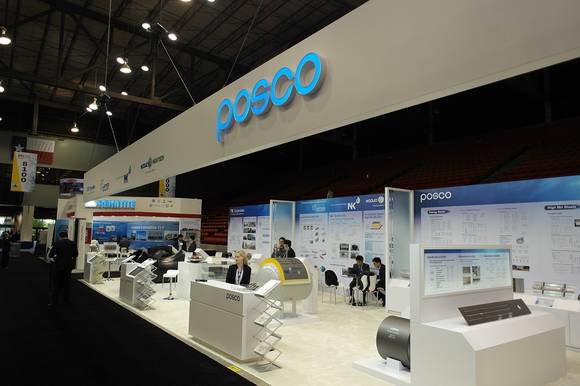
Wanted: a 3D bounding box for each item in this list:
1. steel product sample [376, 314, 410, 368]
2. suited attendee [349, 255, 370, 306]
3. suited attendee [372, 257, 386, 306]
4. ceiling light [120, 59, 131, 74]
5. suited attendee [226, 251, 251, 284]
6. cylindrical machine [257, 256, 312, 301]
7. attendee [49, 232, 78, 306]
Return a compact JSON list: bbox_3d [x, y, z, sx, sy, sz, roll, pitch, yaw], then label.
[{"bbox_3d":[1.440,1.862,4.800,0.555,0.555,0.470,6,-8,-38],"label":"steel product sample"},{"bbox_3d":[1.771,2.151,9.666,0.550,1.210,0.720,-1,-7,17],"label":"suited attendee"},{"bbox_3d":[2.389,2.152,9.562,0.720,1.200,0.500,5,-8,-35],"label":"suited attendee"},{"bbox_3d":[-8.266,-6.354,19.500,0.560,0.480,0.560,1,-6,0],"label":"ceiling light"},{"bbox_3d":[-0.831,1.570,6.158,0.450,1.280,0.550,-1,-7,17],"label":"suited attendee"},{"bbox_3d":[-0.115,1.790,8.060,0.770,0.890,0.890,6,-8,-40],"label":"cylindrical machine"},{"bbox_3d":[-5.572,1.874,9.621,0.620,1.760,0.450,5,-8,-35],"label":"attendee"}]

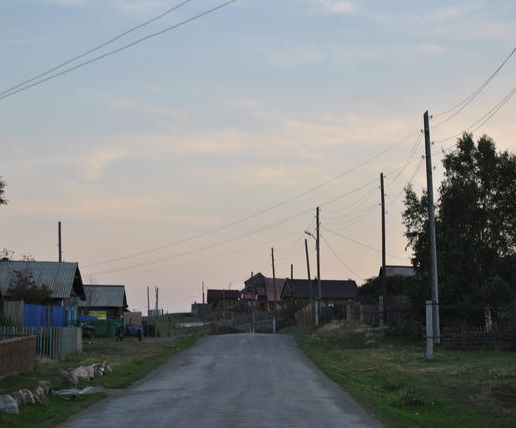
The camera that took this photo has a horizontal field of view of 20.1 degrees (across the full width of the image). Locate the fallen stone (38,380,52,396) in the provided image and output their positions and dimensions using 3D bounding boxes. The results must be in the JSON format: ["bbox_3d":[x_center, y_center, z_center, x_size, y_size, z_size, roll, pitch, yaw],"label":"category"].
[{"bbox_3d":[-4.952,4.066,34.000,0.330,0.360,0.350,0,-3,0],"label":"fallen stone"}]

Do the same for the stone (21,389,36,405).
[{"bbox_3d":[-4.165,3.312,26.479,0.275,0.266,0.270,0,-4,0],"label":"stone"}]

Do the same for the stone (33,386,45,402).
[{"bbox_3d":[-4.070,3.347,27.057,0.211,0.272,0.241,0,-4,0],"label":"stone"}]

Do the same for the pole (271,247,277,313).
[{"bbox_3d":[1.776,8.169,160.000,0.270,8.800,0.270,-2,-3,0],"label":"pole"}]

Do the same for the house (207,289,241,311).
[{"bbox_3d":[-4.729,11.925,200.000,4.900,3.500,4.800,0,-3,0],"label":"house"}]

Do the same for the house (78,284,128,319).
[{"bbox_3d":[-12.090,7.335,112.000,4.400,3.700,4.800,0,-3,0],"label":"house"}]

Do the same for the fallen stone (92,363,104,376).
[{"bbox_3d":[-4.168,4.063,38.126,0.297,0.335,0.316,0,-4,0],"label":"fallen stone"}]

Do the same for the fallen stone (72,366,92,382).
[{"bbox_3d":[-4.778,4.345,39.500,0.480,0.420,0.440,0,-3,0],"label":"fallen stone"}]

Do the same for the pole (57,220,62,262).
[{"bbox_3d":[-14.249,4.531,104.732,0.220,8.000,0.220,0,-4,0],"label":"pole"}]

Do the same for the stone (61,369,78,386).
[{"bbox_3d":[-4.261,3.696,32.981,0.385,0.373,0.379,0,-4,0],"label":"stone"}]

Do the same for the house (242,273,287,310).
[{"bbox_3d":[0.941,10.034,183.000,6.000,5.400,6.000,0,-3,0],"label":"house"}]

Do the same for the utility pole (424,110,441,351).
[{"bbox_3d":[5.806,0.648,48.725,0.280,8.199,0.280,-2,-4,0],"label":"utility pole"}]

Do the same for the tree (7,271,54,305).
[{"bbox_3d":[-12.006,4.778,76.879,2.533,3.600,2.500,0,-4,0],"label":"tree"}]

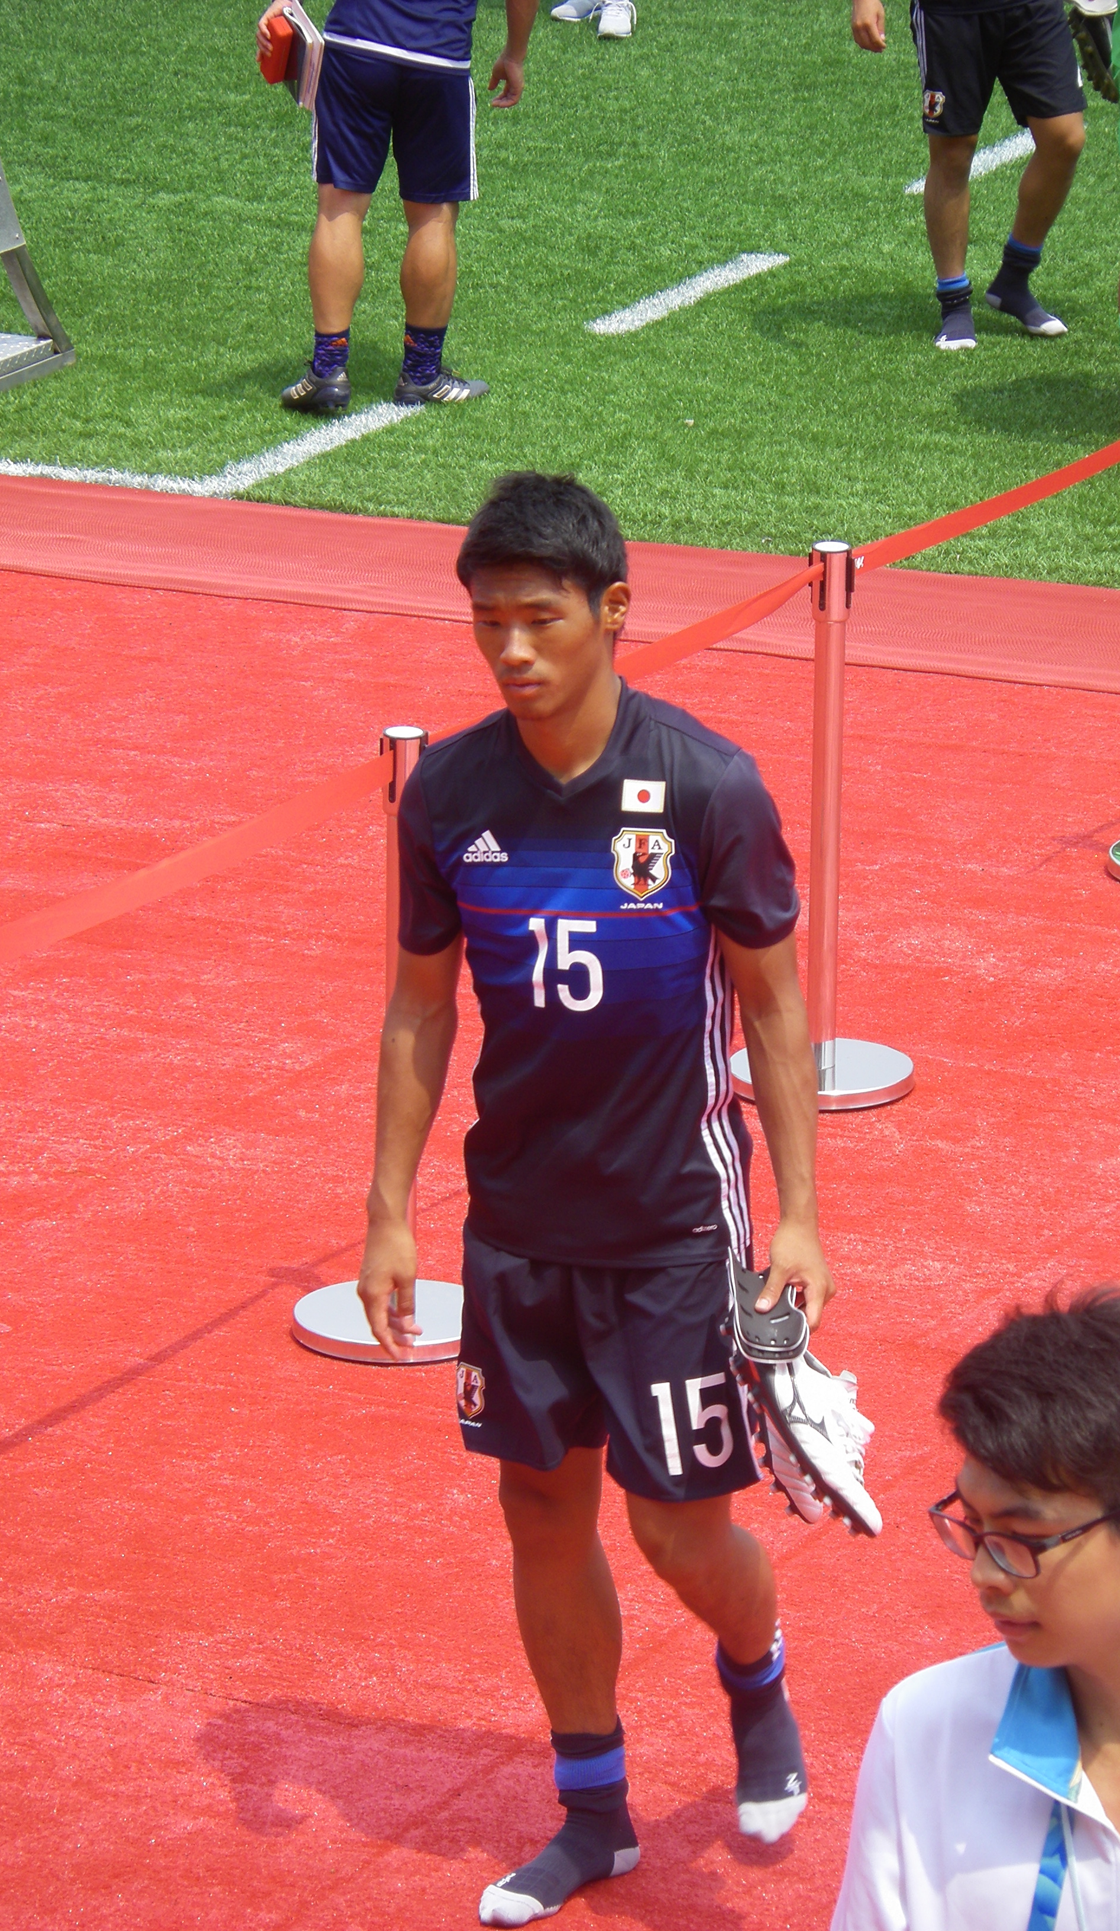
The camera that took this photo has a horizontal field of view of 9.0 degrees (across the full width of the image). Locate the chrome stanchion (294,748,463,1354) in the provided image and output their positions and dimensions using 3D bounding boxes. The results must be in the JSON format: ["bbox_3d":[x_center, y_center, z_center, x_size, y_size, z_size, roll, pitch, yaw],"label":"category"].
[{"bbox_3d":[-0.236,0.102,10.698,0.320,0.938,0.320,1,16,0],"label":"chrome stanchion"}]

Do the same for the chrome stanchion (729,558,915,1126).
[{"bbox_3d":[0.454,-0.253,12.069,0.320,0.938,0.320,1,16,0],"label":"chrome stanchion"}]

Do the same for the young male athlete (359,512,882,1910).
[{"bbox_3d":[0.102,0.262,8.648,0.570,1.770,0.530,7,17,21],"label":"young male athlete"}]

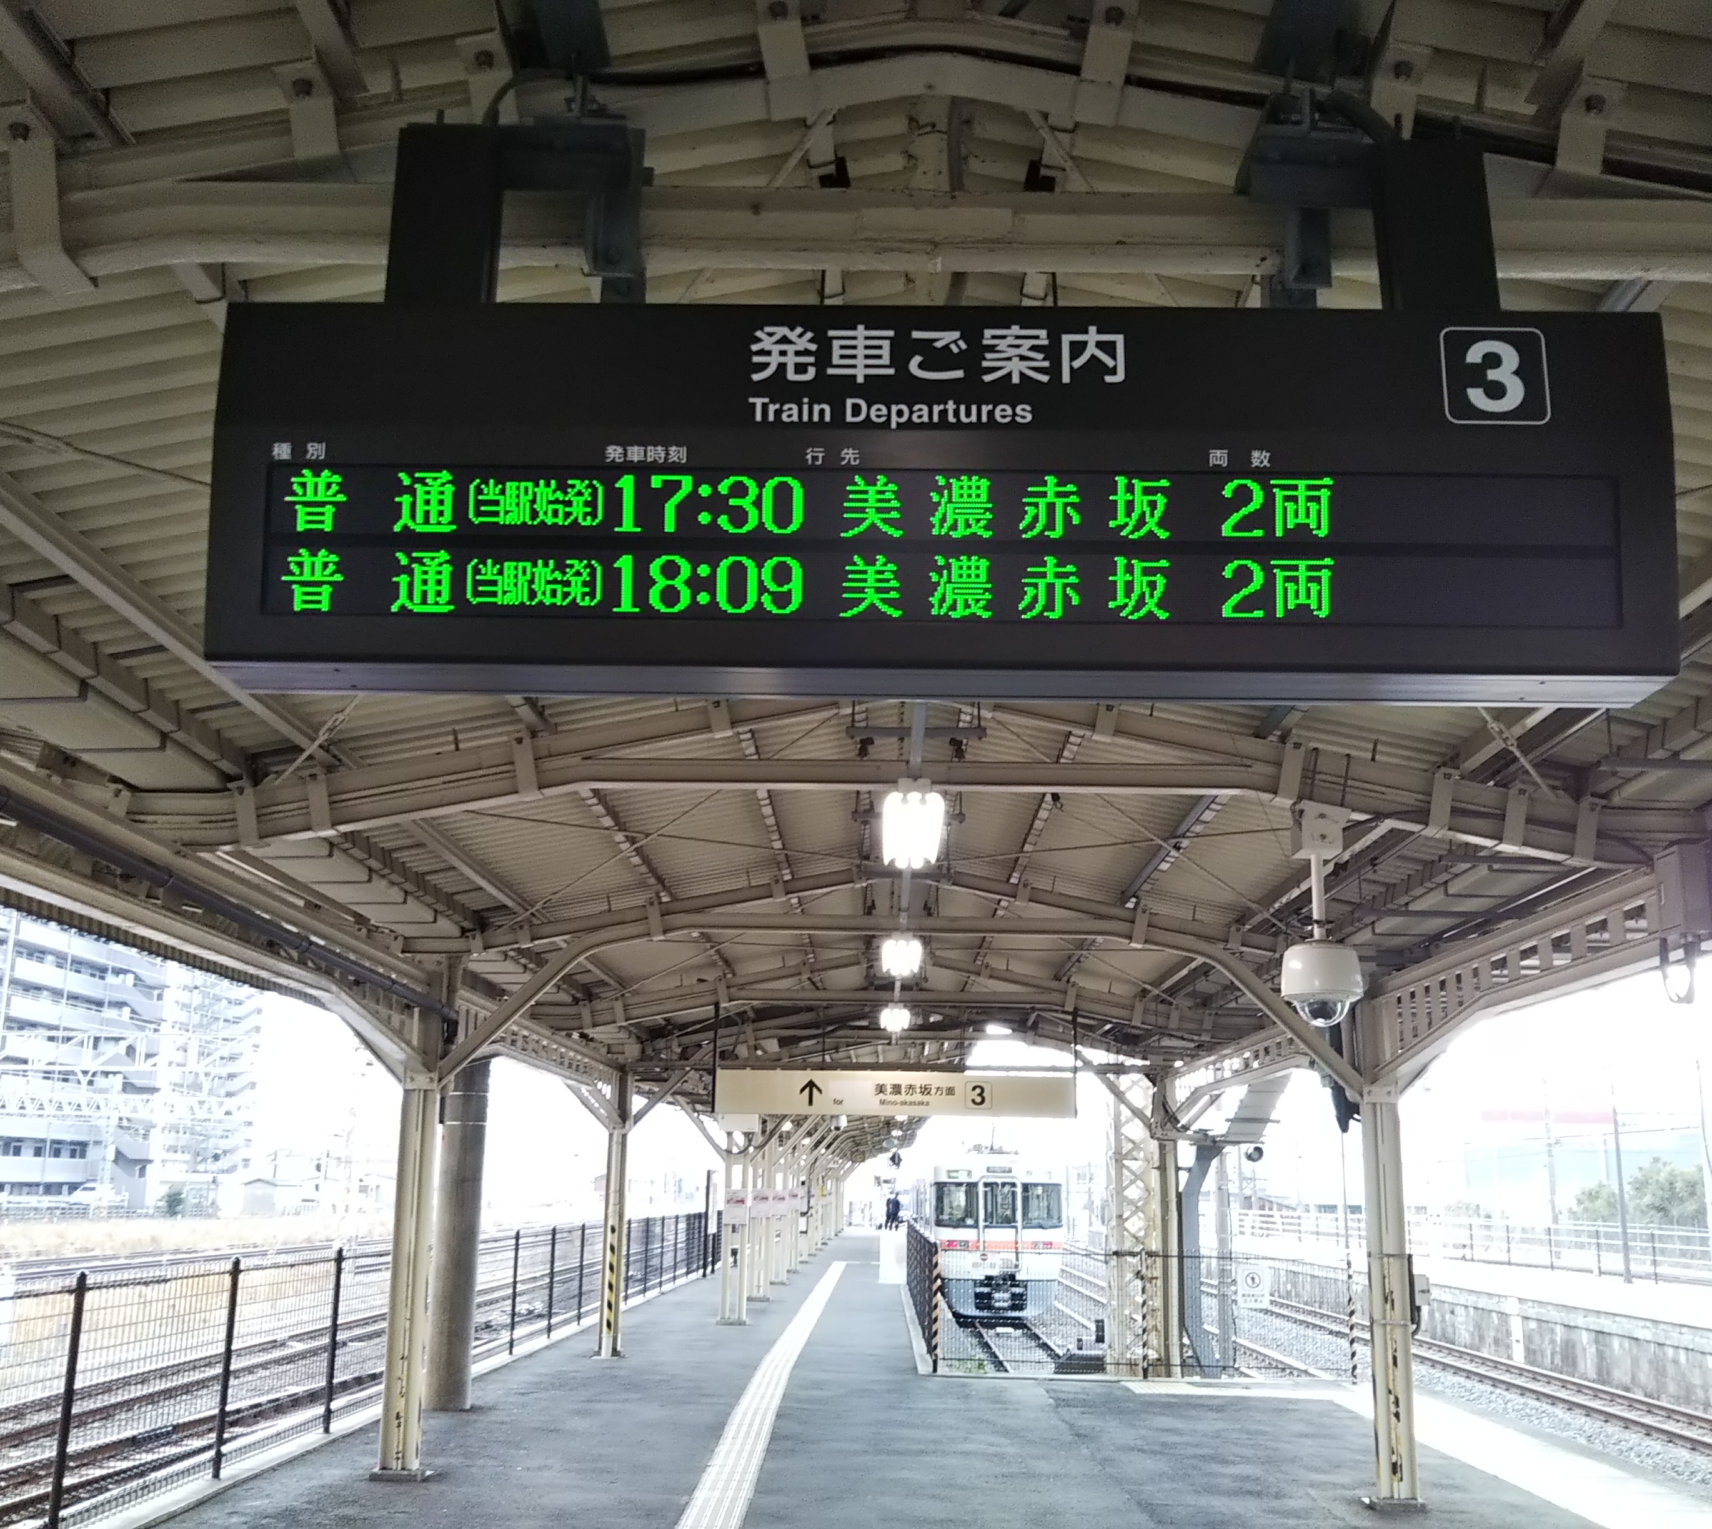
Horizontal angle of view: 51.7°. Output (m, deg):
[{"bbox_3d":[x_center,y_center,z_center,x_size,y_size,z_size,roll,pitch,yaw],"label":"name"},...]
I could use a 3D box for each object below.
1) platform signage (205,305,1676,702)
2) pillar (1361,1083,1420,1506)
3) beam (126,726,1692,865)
[{"bbox_3d":[0.152,-0.470,3.333,2.630,0.660,0.330,0,-14,1],"label":"platform signage"},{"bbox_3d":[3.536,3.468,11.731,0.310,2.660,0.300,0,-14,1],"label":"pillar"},{"bbox_3d":[0.219,0.136,7.816,6.900,0.620,0.160,0,-14,1],"label":"beam"}]

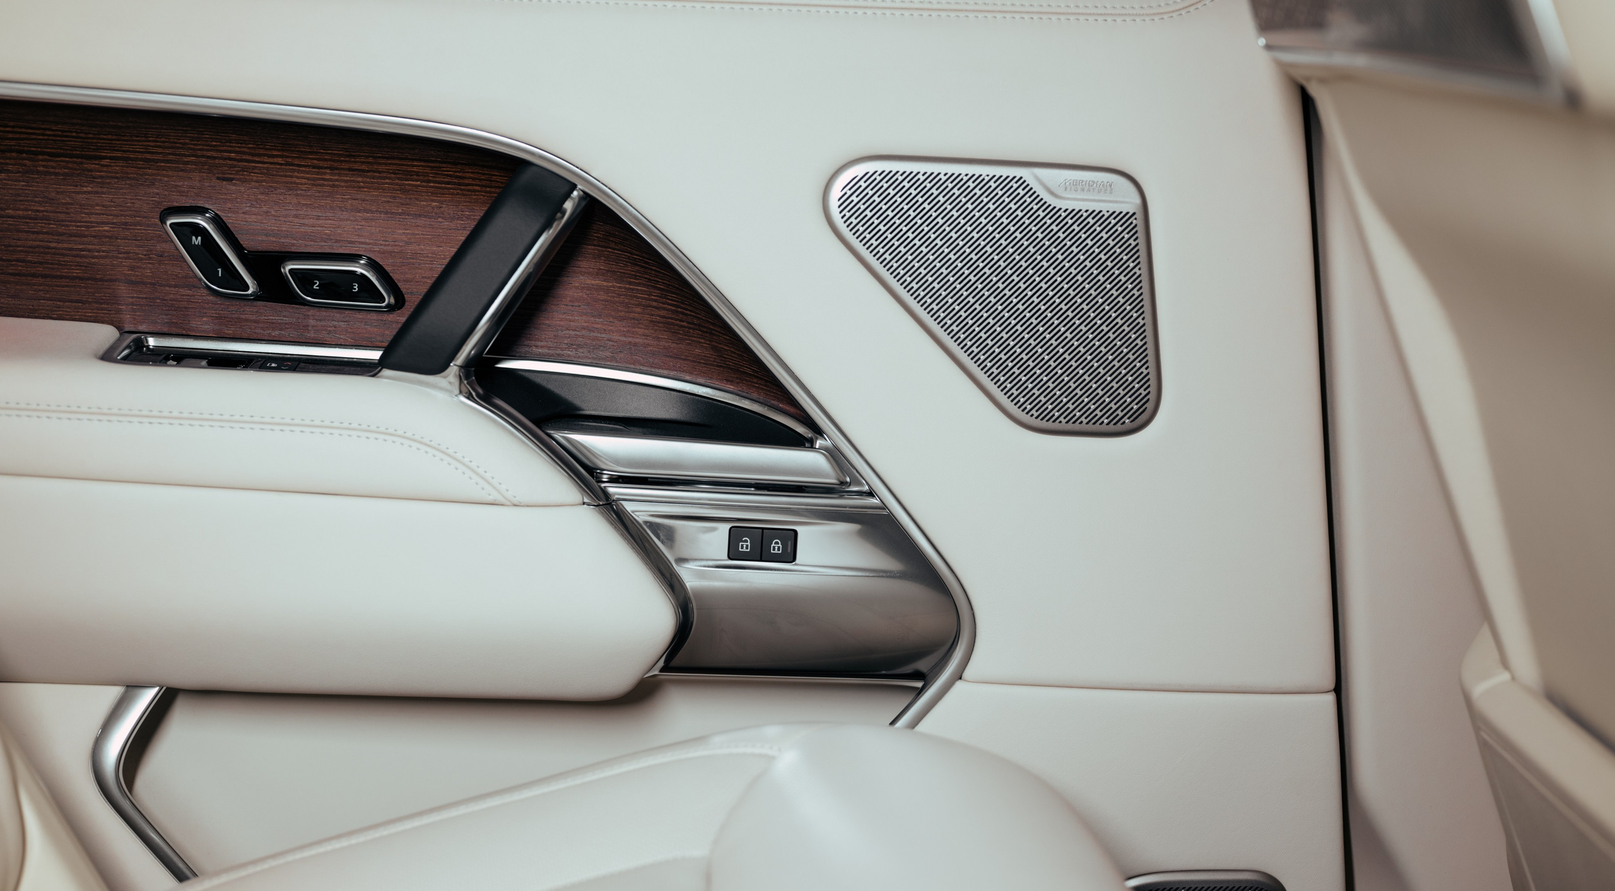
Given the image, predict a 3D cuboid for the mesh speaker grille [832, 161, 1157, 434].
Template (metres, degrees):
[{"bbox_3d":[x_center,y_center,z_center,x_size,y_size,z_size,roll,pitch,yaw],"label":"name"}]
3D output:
[{"bbox_3d":[0.095,-0.076,1.154,0.176,0.140,0.015,1,10,-1],"label":"mesh speaker grille"}]

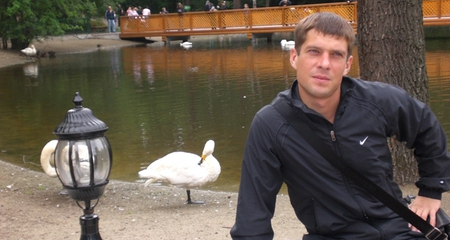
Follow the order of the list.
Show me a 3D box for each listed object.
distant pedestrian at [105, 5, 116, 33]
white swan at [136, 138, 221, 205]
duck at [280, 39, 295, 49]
[{"bbox_3d":[-7.442,-6.561,43.300,0.580,1.760,0.360,-4,10,-10],"label":"distant pedestrian"},{"bbox_3d":[-0.458,0.524,6.750,0.810,0.645,0.360,-1,10,10],"label":"white swan"},{"bbox_3d":[2.982,-3.585,31.000,0.780,0.360,0.360,-3,10,0],"label":"duck"}]

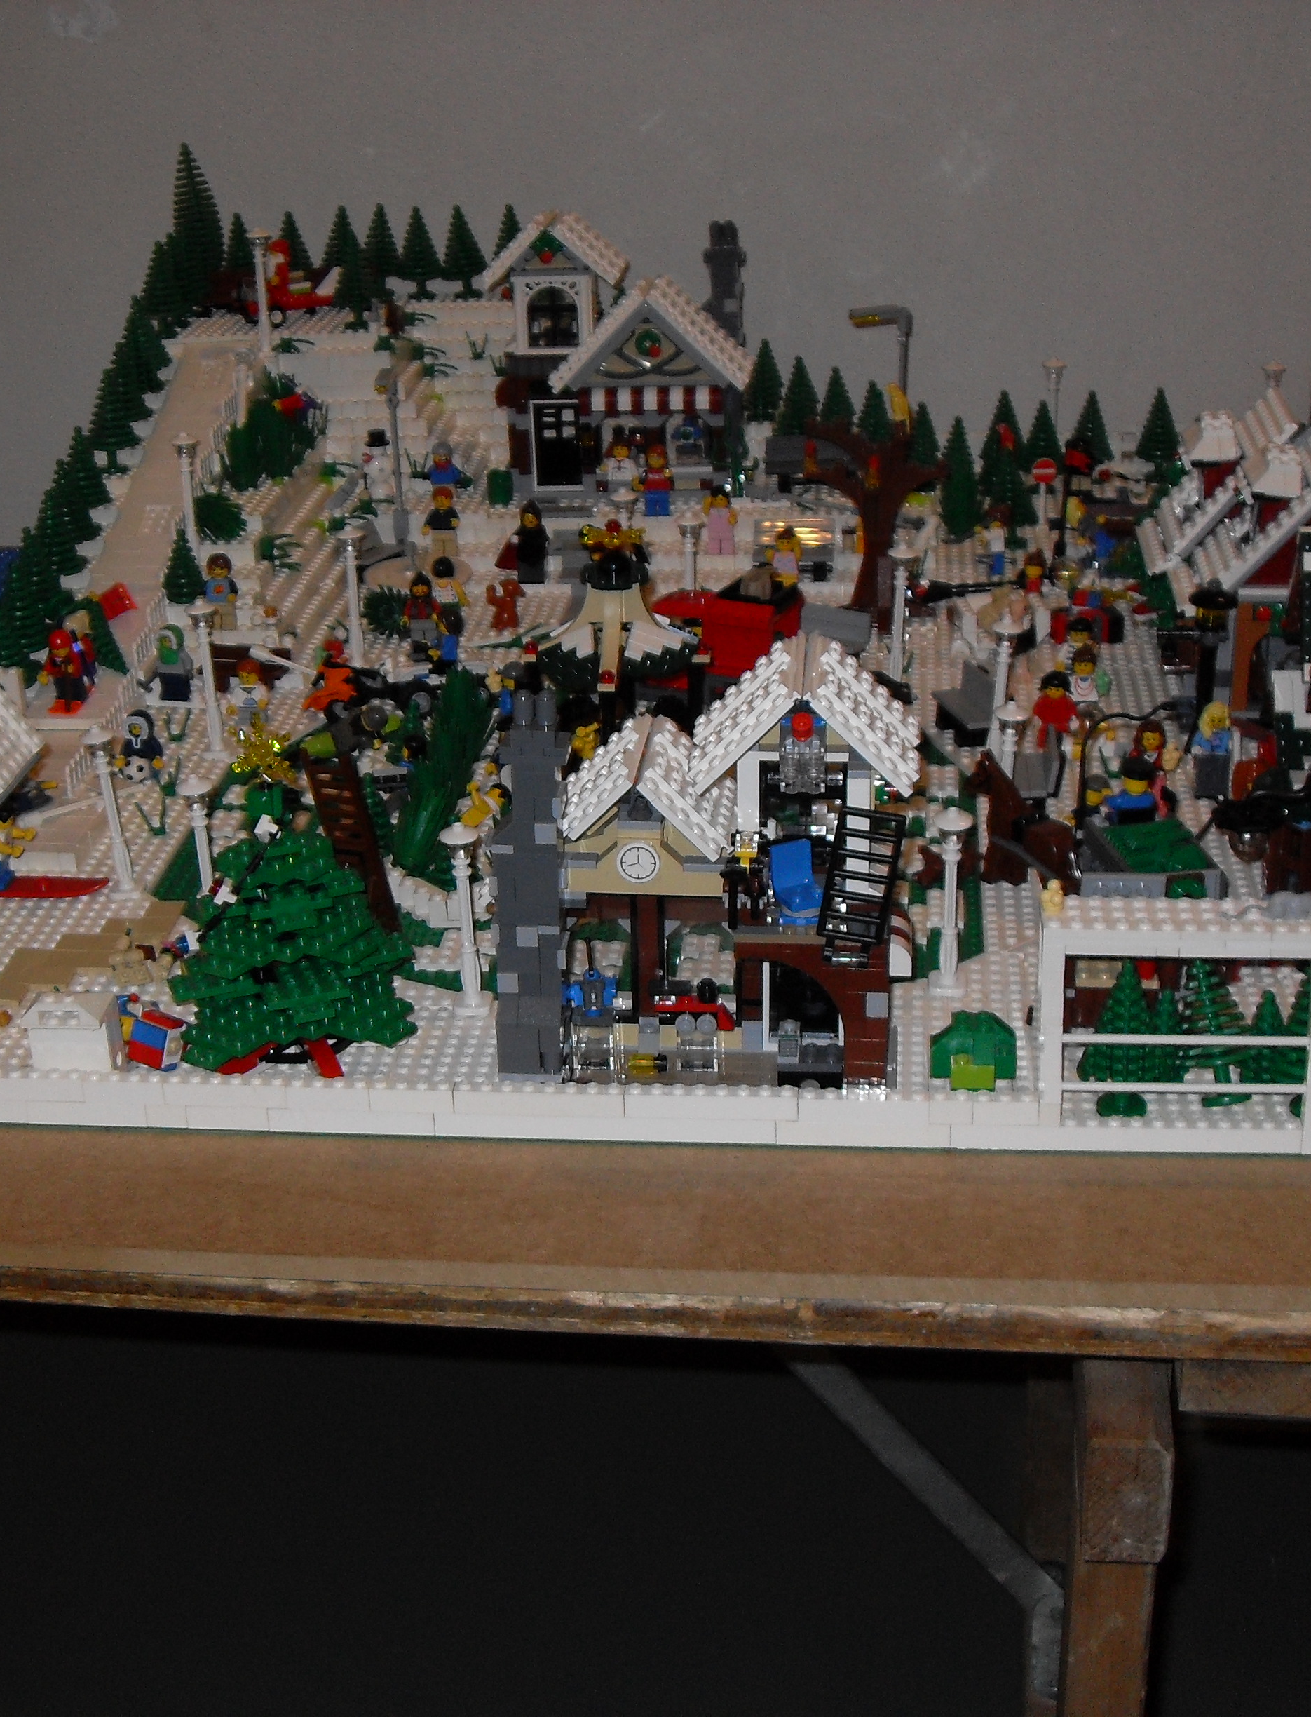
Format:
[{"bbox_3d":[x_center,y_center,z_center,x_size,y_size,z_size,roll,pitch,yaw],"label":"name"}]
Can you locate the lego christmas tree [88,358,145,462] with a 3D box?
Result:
[{"bbox_3d":[-0.316,-0.255,1.420,0.029,0.063,0.029,1,24,6],"label":"lego christmas tree"}]

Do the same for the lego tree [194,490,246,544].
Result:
[{"bbox_3d":[-0.250,-0.196,1.402,0.029,0.028,0.031,1,23,6],"label":"lego tree"}]

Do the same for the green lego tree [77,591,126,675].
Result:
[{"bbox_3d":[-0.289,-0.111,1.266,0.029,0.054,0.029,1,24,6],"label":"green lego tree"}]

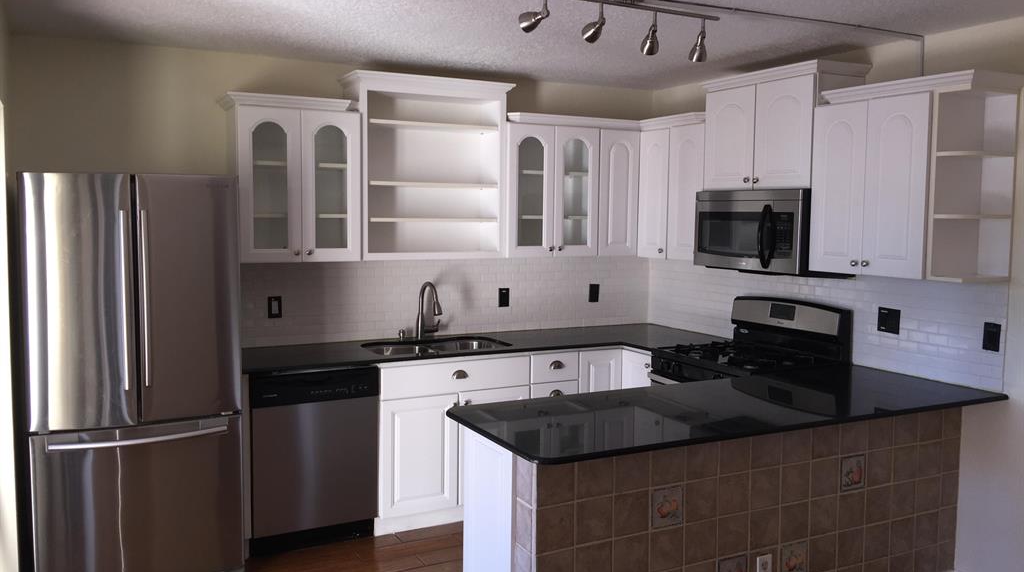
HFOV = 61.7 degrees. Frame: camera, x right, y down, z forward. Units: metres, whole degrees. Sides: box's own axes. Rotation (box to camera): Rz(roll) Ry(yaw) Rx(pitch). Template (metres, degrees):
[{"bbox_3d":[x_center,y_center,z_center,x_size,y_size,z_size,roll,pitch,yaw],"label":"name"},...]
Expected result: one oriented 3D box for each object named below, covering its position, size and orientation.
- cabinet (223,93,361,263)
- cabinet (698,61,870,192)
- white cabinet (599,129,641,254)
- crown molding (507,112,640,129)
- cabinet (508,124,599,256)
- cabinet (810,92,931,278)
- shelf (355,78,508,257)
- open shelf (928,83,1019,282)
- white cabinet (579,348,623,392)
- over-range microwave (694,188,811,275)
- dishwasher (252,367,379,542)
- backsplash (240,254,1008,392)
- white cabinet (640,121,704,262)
[{"bbox_3d":[-1.123,-0.530,4.363,0.643,0.804,0.367,-2,5,-27],"label":"cabinet"},{"bbox_3d":[1.369,-0.780,4.394,0.360,0.580,0.795,-2,5,-27],"label":"cabinet"},{"bbox_3d":[0.578,-0.570,5.318,0.293,0.766,0.327,-2,5,-27],"label":"white cabinet"},{"bbox_3d":[0.359,-0.935,4.932,0.862,0.060,0.077,-2,5,-27],"label":"crown molding"},{"bbox_3d":[0.171,-0.549,5.056,0.607,0.750,0.327,-2,5,-27],"label":"cabinet"},{"bbox_3d":[1.690,-0.433,3.827,0.327,0.766,0.612,-2,5,-27],"label":"cabinet"},{"bbox_3d":[-0.479,-0.632,4.769,0.855,0.958,0.325,-2,5,-27],"label":"shelf"},{"bbox_3d":[1.876,-0.416,3.480,0.315,0.802,0.175,-2,5,-27],"label":"open shelf"},{"bbox_3d":[0.363,0.772,5.145,0.295,0.880,0.610,-2,5,-27],"label":"white cabinet"},{"bbox_3d":[1.327,-0.275,4.365,0.417,0.414,0.751,-2,5,-27],"label":"over-range microwave"},{"bbox_3d":[-1.071,0.814,4.395,0.612,0.870,0.615,-2,5,-27],"label":"dishwasher"},{"bbox_3d":[0.281,0.155,4.022,2.690,0.455,2.467,-2,5,-27],"label":"backsplash"},{"bbox_3d":[1.049,-0.551,4.981,0.329,0.780,0.621,-2,5,-27],"label":"white cabinet"}]

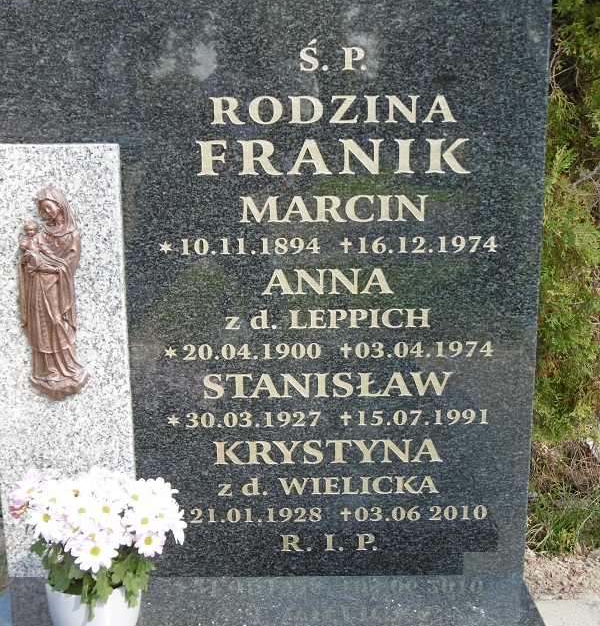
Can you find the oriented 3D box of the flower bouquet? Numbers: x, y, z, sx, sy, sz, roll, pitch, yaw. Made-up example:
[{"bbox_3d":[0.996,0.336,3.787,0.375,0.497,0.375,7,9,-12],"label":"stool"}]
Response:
[{"bbox_3d":[-0.298,0.339,1.298,0.260,0.210,0.245,-1,12,0],"label":"flower bouquet"}]

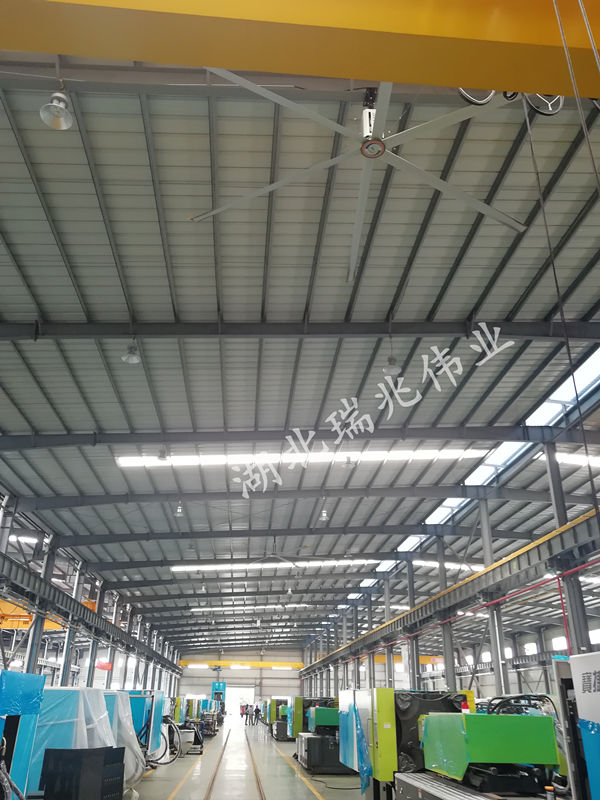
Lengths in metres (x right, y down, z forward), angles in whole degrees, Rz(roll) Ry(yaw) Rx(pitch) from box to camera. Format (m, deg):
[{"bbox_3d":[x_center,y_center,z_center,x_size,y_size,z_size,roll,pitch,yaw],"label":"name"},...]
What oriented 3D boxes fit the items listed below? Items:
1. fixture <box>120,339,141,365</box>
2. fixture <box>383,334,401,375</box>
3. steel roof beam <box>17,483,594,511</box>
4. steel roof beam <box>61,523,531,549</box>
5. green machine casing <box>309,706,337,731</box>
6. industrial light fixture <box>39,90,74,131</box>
[{"bbox_3d":[-4.472,-1.269,16.556,0.490,0.530,0.490,3,-26,-4],"label":"fixture"},{"bbox_3d":[2.661,-1.356,17.993,0.520,1.215,0.520,3,-26,-4],"label":"fixture"},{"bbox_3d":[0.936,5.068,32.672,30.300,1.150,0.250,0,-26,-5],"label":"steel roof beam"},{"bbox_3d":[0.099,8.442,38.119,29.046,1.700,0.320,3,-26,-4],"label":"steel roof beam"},{"bbox_3d":[0.889,9.950,19.431,1.000,0.650,1.700,3,-26,-4],"label":"green machine casing"},{"bbox_3d":[-3.750,-4.574,9.724,0.490,0.500,0.490,3,-26,-4],"label":"industrial light fixture"}]

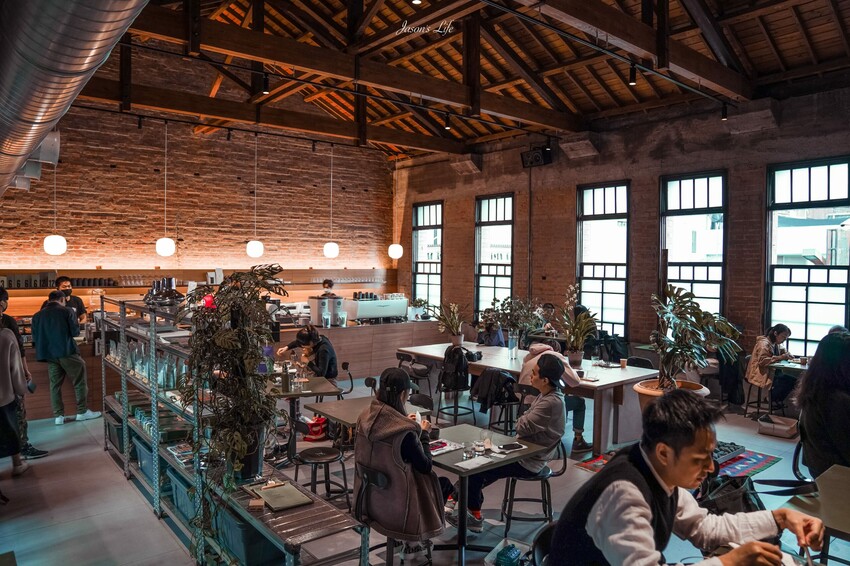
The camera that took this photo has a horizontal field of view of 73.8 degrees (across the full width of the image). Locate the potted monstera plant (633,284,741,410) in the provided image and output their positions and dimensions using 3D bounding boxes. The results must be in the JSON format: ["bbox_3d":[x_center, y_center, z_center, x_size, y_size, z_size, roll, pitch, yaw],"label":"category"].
[{"bbox_3d":[2.860,0.968,6.208,1.000,1.902,0.950,-1,3,-42],"label":"potted monstera plant"}]

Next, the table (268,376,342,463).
[{"bbox_3d":[-1.390,1.496,6.130,0.760,0.720,0.760,-1,3,-24],"label":"table"}]

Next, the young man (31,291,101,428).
[{"bbox_3d":[-4.719,0.950,7.496,0.580,1.730,0.550,0,2,-20],"label":"young man"}]

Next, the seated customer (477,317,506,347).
[{"bbox_3d":[1.133,1.147,9.732,0.750,1.270,0.500,-1,3,-42],"label":"seated customer"}]

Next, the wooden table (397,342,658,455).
[{"bbox_3d":[1.281,1.464,8.043,1.473,0.760,3.461,-1,3,-42],"label":"wooden table"}]

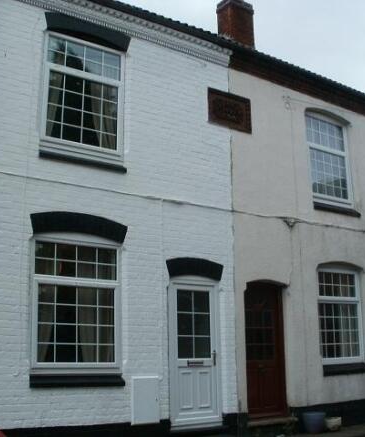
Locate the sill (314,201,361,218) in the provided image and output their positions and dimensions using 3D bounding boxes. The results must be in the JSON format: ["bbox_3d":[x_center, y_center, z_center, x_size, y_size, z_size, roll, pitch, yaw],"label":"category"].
[{"bbox_3d":[2.578,-0.135,10.269,1.160,0.149,0.140,8,-14,-34],"label":"sill"}]

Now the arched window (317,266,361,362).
[{"bbox_3d":[2.569,1.550,10.020,1.148,1.645,0.100,8,-14,-34],"label":"arched window"}]

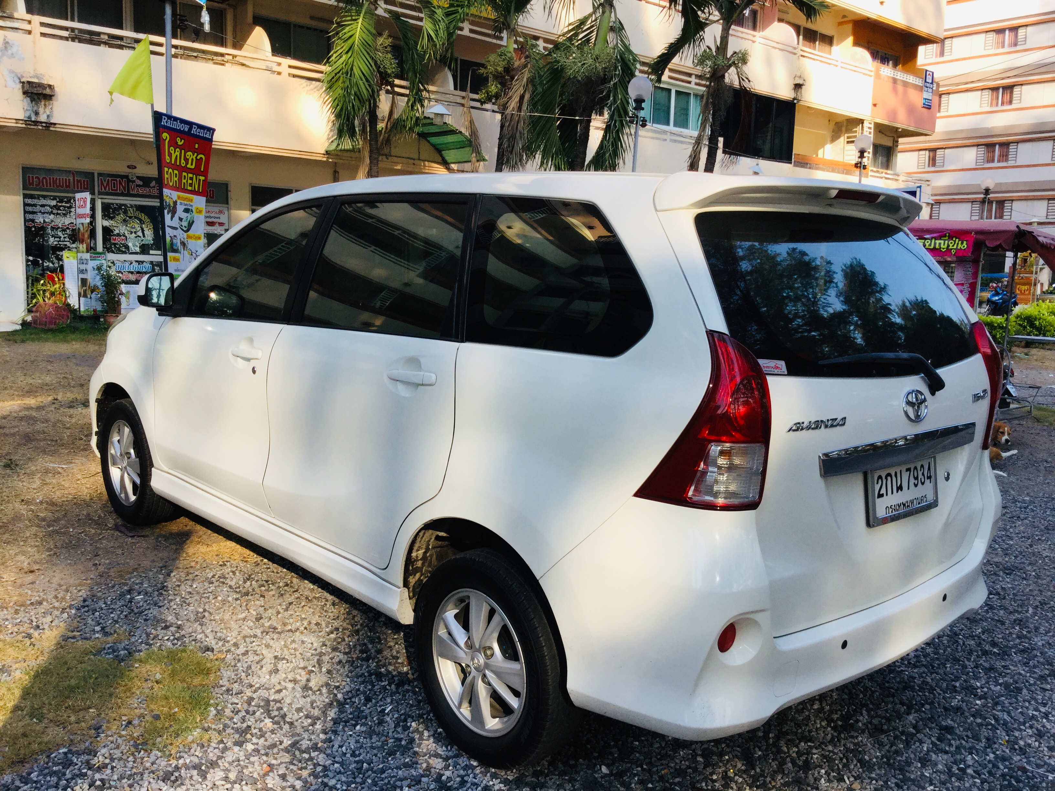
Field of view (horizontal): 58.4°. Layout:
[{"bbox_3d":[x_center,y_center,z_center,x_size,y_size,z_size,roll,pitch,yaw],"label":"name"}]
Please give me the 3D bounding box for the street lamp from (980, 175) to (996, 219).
[{"bbox_3d":[10.613,-3.296,22.266,0.300,3.640,0.300,8,10,25],"label":"street lamp"}]

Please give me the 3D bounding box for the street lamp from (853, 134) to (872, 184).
[{"bbox_3d":[5.822,-2.787,16.974,0.300,3.740,0.300,7,10,19],"label":"street lamp"}]

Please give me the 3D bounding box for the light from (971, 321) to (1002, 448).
[{"bbox_3d":[1.430,-0.038,3.074,0.220,0.410,0.270,-5,13,-43],"label":"light"}]

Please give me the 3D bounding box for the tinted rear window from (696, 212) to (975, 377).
[{"bbox_3d":[0.901,-0.276,2.597,1.300,0.480,0.090,-5,-19,-43],"label":"tinted rear window"}]

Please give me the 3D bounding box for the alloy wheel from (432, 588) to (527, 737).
[{"bbox_3d":[-0.089,0.742,2.685,0.150,0.412,0.412,-5,13,-43],"label":"alloy wheel"}]

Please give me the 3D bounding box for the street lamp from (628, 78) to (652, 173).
[{"bbox_3d":[1.338,-2.269,12.317,0.300,3.650,0.300,5,9,6],"label":"street lamp"}]

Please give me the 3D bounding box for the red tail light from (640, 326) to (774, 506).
[{"bbox_3d":[0.414,0.051,2.130,0.220,0.410,0.270,-5,13,-43],"label":"red tail light"}]

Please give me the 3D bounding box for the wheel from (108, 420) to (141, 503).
[{"bbox_3d":[-1.889,0.323,4.592,0.150,0.412,0.412,-5,13,-43],"label":"wheel"}]

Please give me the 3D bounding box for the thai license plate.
[{"bbox_3d":[1.008,0.237,2.539,0.375,0.178,0.030,-5,5,-43],"label":"thai license plate"}]

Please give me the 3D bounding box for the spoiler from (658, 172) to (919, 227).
[{"bbox_3d":[0.817,-0.528,2.664,1.240,0.150,0.320,-5,13,-43],"label":"spoiler"}]

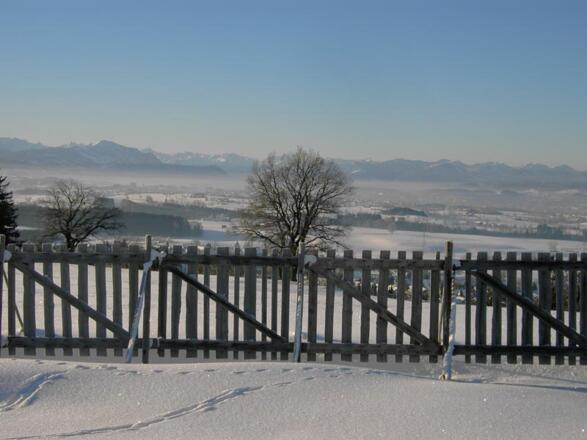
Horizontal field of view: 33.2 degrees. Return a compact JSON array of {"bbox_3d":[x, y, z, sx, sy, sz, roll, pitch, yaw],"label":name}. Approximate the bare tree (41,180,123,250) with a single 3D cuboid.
[{"bbox_3d":[-18.100,0.150,84.000,7.000,7.100,6.800,1,3,0],"label":"bare tree"}]

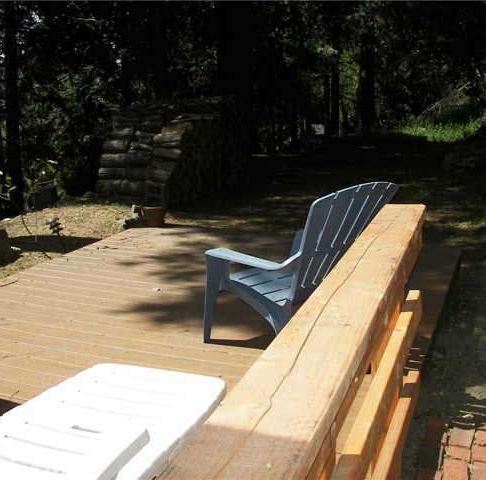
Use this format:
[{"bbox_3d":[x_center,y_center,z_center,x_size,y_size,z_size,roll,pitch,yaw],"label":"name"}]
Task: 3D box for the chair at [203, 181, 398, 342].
[{"bbox_3d":[0.371,0.131,3.775,0.807,1.032,0.885,-13,19,-37],"label":"chair"}]

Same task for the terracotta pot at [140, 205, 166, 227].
[{"bbox_3d":[-0.928,-0.252,6.839,0.240,0.210,0.240,-1,15,0],"label":"terracotta pot"}]

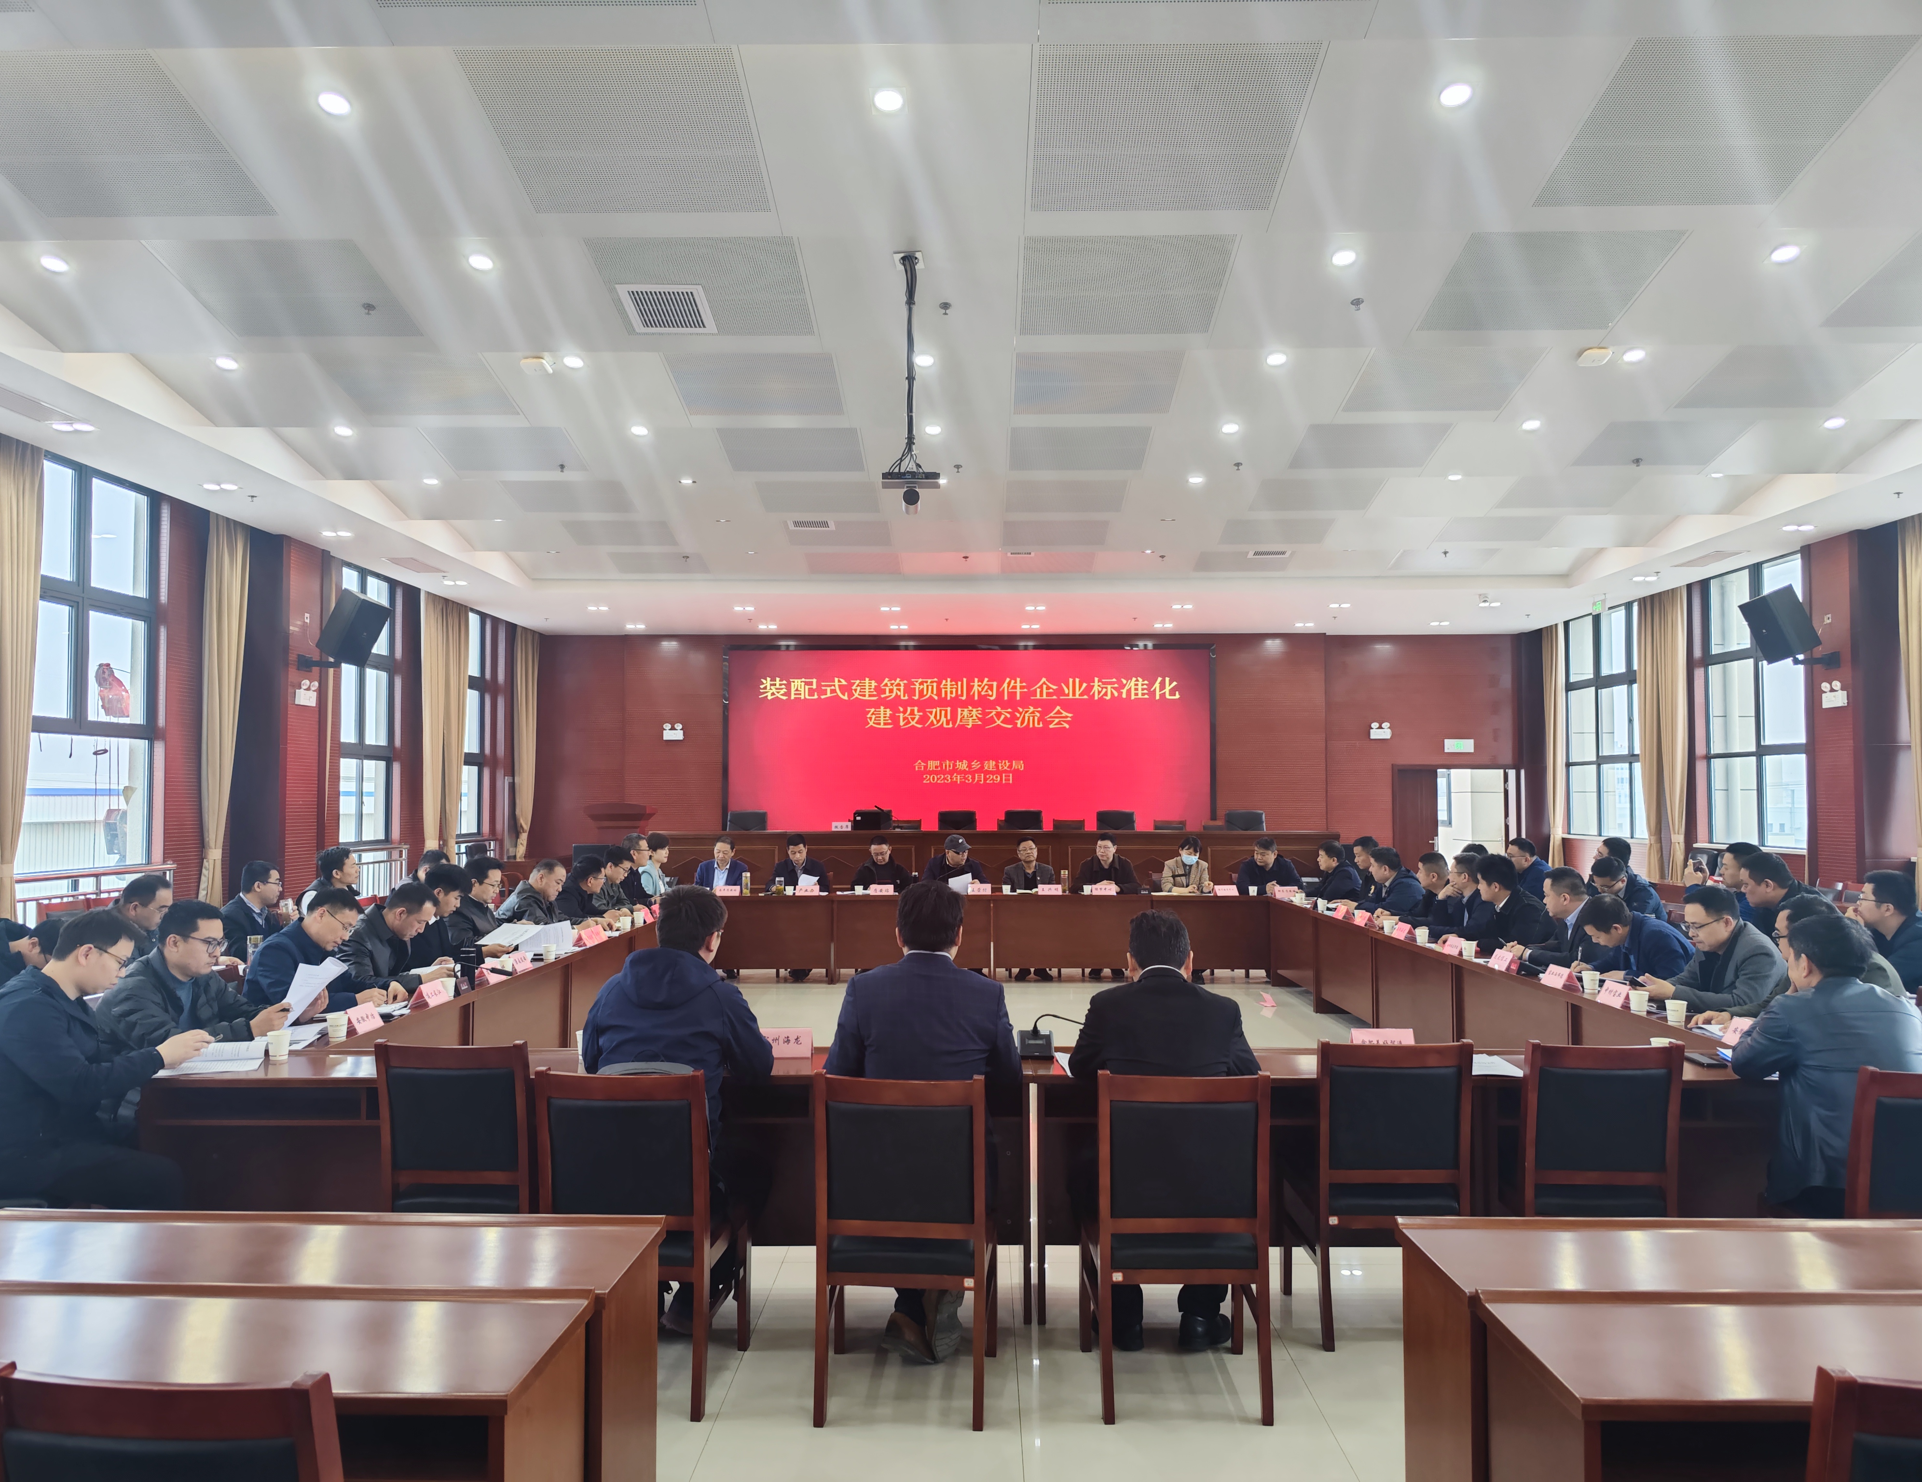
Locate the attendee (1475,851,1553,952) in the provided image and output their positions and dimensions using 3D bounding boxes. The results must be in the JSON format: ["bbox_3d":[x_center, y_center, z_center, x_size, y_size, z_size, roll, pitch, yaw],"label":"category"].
[{"bbox_3d":[3.330,1.352,8.080,0.800,1.260,0.550,0,-2,-6],"label":"attendee"}]

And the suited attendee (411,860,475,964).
[{"bbox_3d":[-2.656,1.269,6.683,0.750,1.280,0.520,0,-2,1],"label":"suited attendee"}]

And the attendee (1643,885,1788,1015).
[{"bbox_3d":[3.070,1.216,5.400,0.800,1.240,0.560,0,-2,-2],"label":"attendee"}]

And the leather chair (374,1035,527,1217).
[{"bbox_3d":[-1.450,1.327,4.020,0.470,0.905,0.520,0,-2,1],"label":"leather chair"}]

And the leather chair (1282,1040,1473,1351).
[{"bbox_3d":[1.303,1.356,4.130,0.465,0.920,0.485,0,-2,1],"label":"leather chair"}]

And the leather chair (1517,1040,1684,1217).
[{"bbox_3d":[1.917,1.354,4.100,0.465,0.920,0.485,0,-2,3],"label":"leather chair"}]

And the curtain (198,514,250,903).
[{"bbox_3d":[-5.940,0.122,10.600,0.210,3.800,0.620,0,-2,1],"label":"curtain"}]

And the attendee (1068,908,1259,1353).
[{"bbox_3d":[0.614,1.152,3.999,0.580,1.310,0.780,0,-2,1],"label":"attendee"}]

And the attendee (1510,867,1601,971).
[{"bbox_3d":[3.320,1.319,7.180,0.800,1.250,0.550,0,-2,-6],"label":"attendee"}]

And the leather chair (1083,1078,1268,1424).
[{"bbox_3d":[0.580,1.306,3.600,0.470,0.910,0.520,0,-2,1],"label":"leather chair"}]

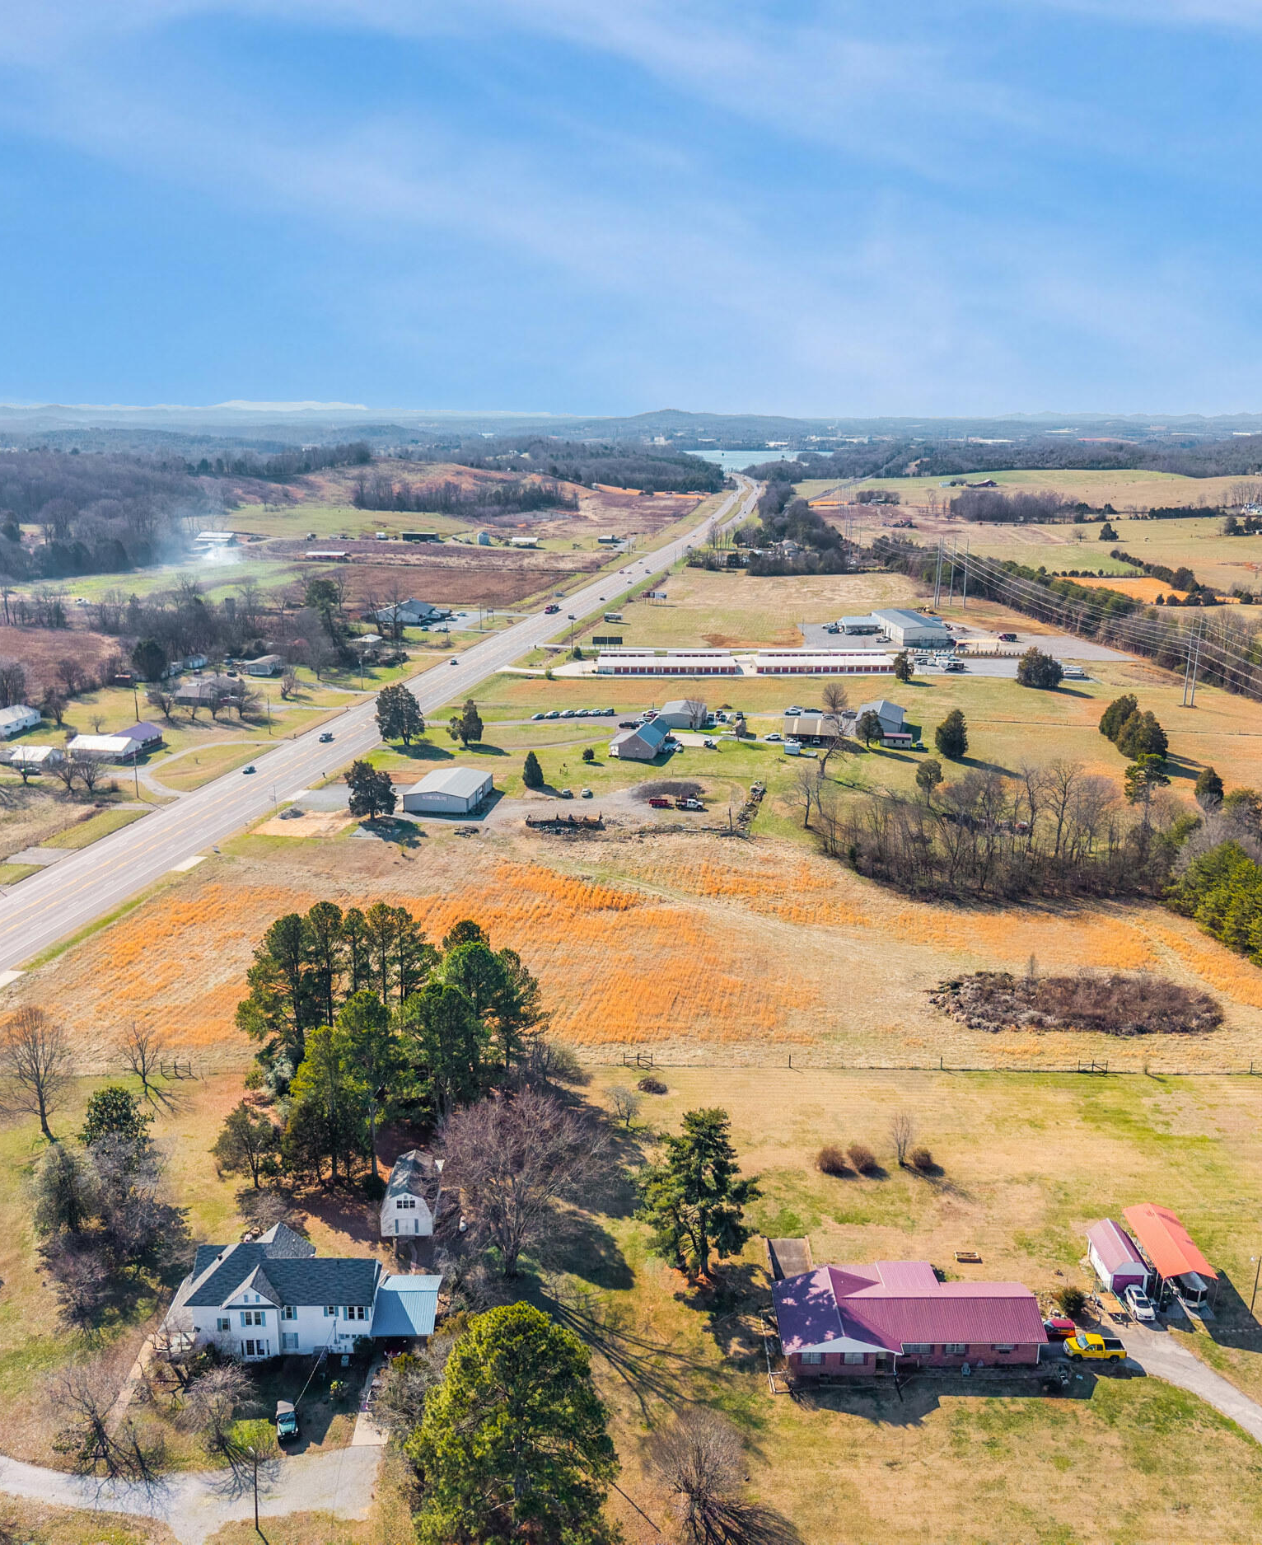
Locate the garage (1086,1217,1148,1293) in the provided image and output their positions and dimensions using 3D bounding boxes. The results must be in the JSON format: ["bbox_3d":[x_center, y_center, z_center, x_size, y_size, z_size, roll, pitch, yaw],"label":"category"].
[{"bbox_3d":[51.070,50.550,149.630,3.950,3.450,7.900,0,14,1],"label":"garage"}]

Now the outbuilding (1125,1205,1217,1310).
[{"bbox_3d":[56.100,50.300,149.070,5.450,4.200,12.800,0,14,1],"label":"outbuilding"}]

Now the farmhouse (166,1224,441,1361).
[{"bbox_3d":[-31.600,50.370,139.500,26.000,8.700,11.600,0,14,0],"label":"farmhouse"}]

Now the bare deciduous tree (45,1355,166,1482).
[{"bbox_3d":[-45.428,54.320,122.638,9.300,8.200,9.300,0,14,0],"label":"bare deciduous tree"}]

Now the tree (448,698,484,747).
[{"bbox_3d":[-45.069,-13.511,390.502,9.620,13.100,9.620,0,14,0],"label":"tree"}]

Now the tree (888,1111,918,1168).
[{"bbox_3d":[32.397,43.470,169.773,3.500,7.100,3.500,0,14,0],"label":"tree"}]

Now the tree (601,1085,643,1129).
[{"bbox_3d":[-1.106,41.808,178.347,5.220,5.500,5.220,0,14,0],"label":"tree"}]

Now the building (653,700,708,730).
[{"bbox_3d":[15.576,-17.076,420.324,12.300,4.700,18.000,2,14,9],"label":"building"}]

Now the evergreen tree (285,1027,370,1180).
[{"bbox_3d":[-35.365,38.189,165.957,9.200,19.200,9.200,0,14,0],"label":"evergreen tree"}]

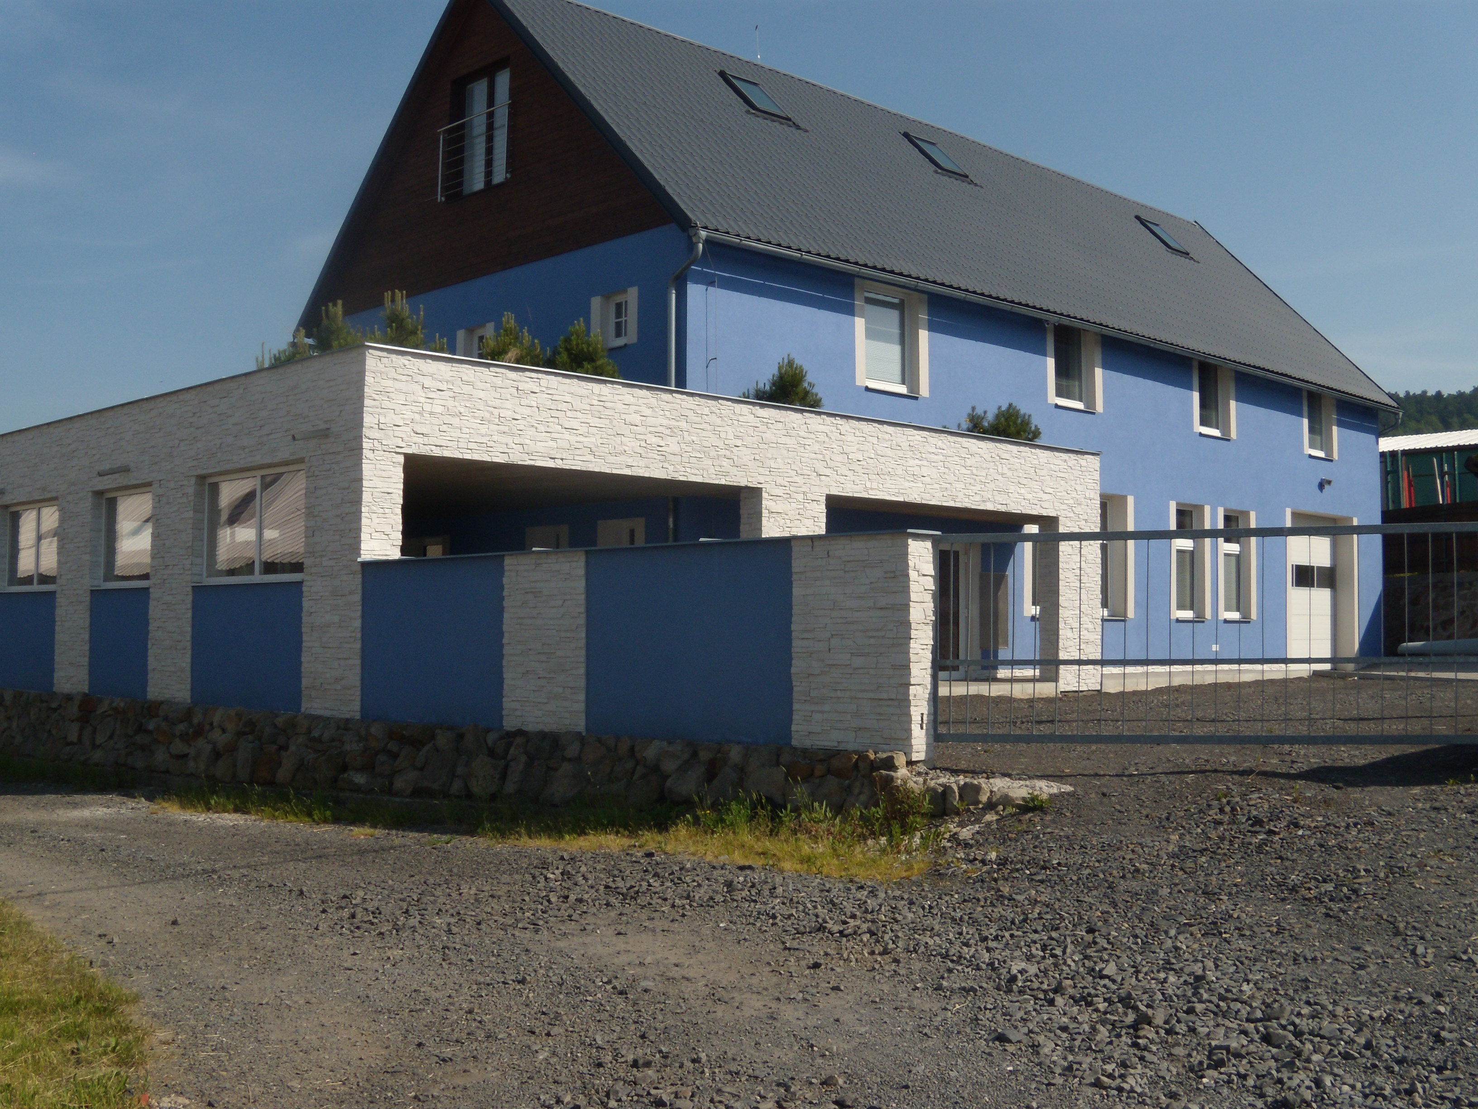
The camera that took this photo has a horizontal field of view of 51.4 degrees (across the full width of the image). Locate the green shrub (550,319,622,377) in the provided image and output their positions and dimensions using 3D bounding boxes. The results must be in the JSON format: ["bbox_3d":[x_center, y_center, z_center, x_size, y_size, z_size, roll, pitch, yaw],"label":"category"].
[{"bbox_3d":[-1.762,-2.303,17.548,0.800,0.780,0.750,0,-3,0],"label":"green shrub"}]

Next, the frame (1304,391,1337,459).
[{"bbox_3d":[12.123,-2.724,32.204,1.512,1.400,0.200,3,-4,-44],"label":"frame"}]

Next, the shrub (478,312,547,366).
[{"bbox_3d":[-2.483,-2.270,16.841,0.780,0.780,0.750,0,-3,0],"label":"shrub"}]

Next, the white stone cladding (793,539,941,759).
[{"bbox_3d":[0.823,0.600,10.324,0.294,1.460,1.059,3,-4,-44],"label":"white stone cladding"}]

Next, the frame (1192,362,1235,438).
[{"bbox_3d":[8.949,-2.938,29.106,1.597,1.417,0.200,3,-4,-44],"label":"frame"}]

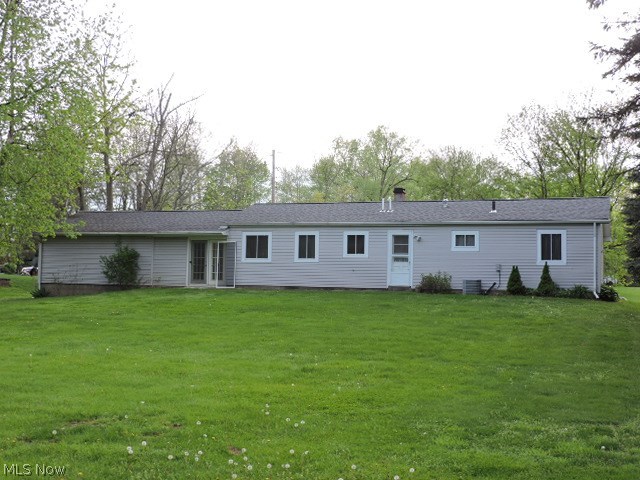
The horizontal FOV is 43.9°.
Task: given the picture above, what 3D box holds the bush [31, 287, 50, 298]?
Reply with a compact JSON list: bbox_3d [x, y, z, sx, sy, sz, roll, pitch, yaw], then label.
[{"bbox_3d":[-12.657,2.386,36.000,0.750,0.500,0.700,0,-3,19],"label":"bush"}]

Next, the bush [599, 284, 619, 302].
[{"bbox_3d":[10.125,1.878,27.900,0.680,0.600,0.680,0,-3,19],"label":"bush"}]

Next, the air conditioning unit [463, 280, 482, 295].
[{"bbox_3d":[5.582,1.746,29.100,0.620,0.500,0.620,0,-3,19],"label":"air conditioning unit"}]

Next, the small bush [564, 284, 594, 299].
[{"bbox_3d":[9.140,1.824,28.000,1.000,0.480,0.800,0,-3,19],"label":"small bush"}]

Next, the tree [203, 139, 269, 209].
[{"bbox_3d":[-6.606,-1.885,61.696,5.700,12.000,5.700,0,-3,19],"label":"tree"}]

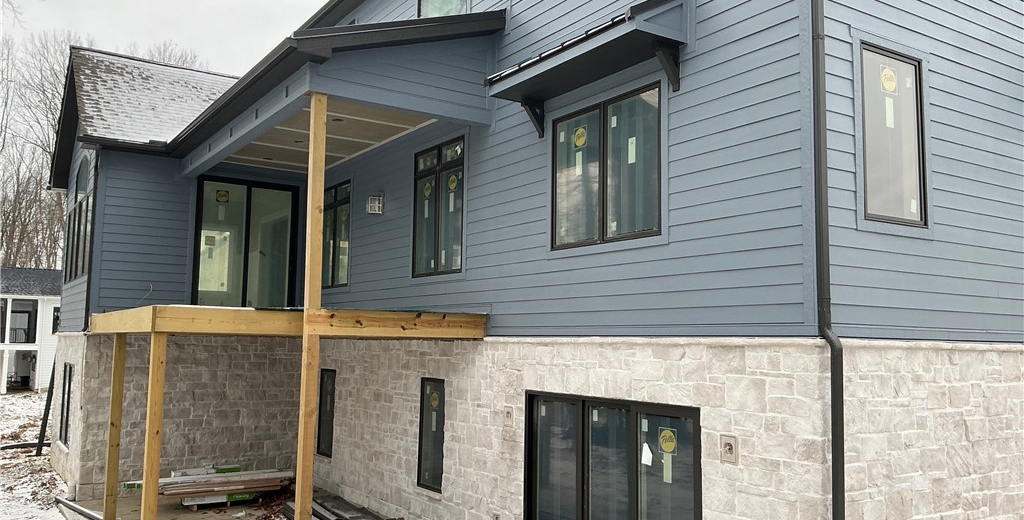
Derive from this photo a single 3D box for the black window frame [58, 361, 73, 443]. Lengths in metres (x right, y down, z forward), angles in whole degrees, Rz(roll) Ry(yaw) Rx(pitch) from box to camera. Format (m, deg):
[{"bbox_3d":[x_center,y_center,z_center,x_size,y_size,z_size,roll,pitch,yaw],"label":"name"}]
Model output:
[{"bbox_3d":[-8.399,2.710,15.605,0.120,1.475,1.179,4,-7,-34],"label":"black window frame"}]

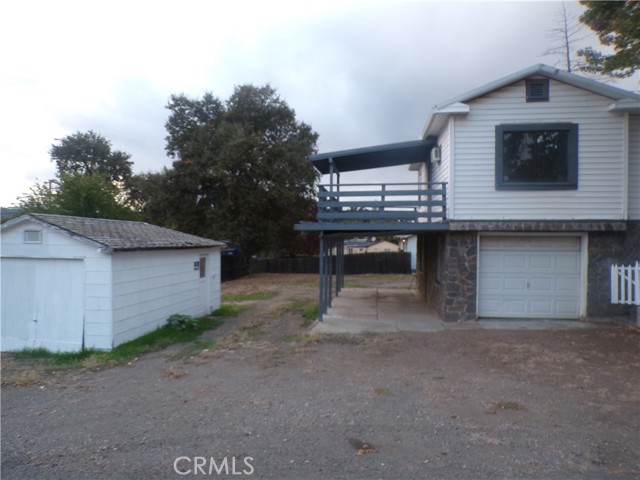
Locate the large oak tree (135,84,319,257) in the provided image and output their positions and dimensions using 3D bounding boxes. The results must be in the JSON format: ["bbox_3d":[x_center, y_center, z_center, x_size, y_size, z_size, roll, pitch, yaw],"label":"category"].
[{"bbox_3d":[-6.200,-4.000,29.300,12.100,12.600,11.000,0,0,0],"label":"large oak tree"}]

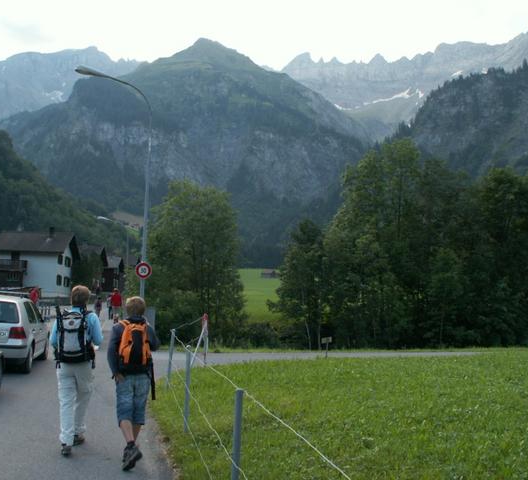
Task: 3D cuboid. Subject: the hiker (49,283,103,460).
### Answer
[{"bbox_3d":[-1.977,1.353,6.901,0.540,1.722,0.640,3,-5,-12],"label":"hiker"}]

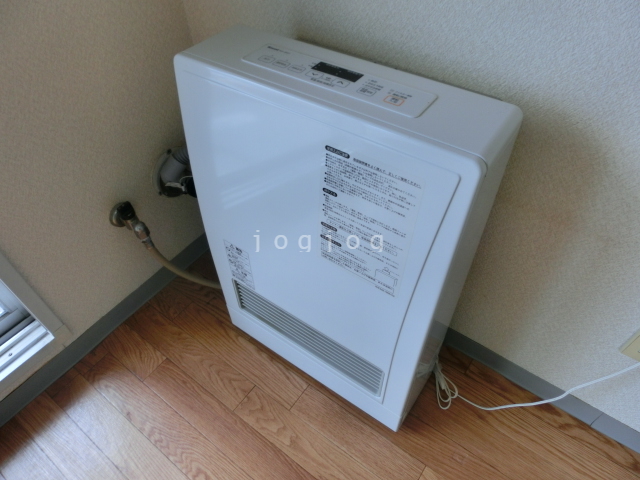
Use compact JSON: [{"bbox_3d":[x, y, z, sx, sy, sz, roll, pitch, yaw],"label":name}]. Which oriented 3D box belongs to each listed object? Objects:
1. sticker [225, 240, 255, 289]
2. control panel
[{"bbox_3d":[-0.165,0.054,0.922,0.066,0.110,0.003,27,49,24],"label":"sticker"},{"bbox_3d":[0.017,-0.225,0.614,0.286,0.010,0.070,27,49,24],"label":"control panel"}]

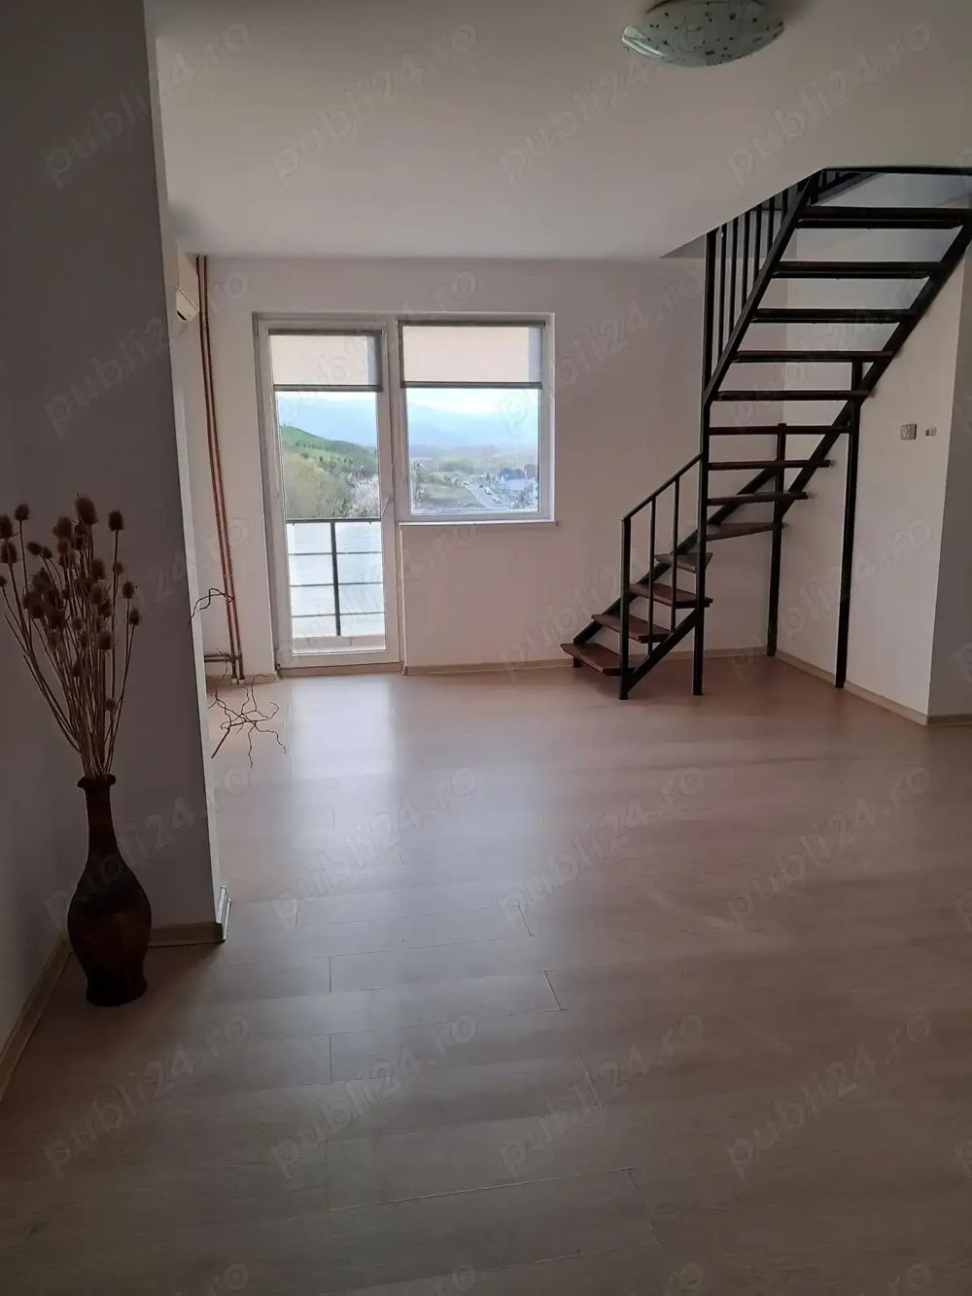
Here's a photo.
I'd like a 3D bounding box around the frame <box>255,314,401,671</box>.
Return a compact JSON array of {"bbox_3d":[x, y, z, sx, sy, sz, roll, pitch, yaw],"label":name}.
[{"bbox_3d":[-0.915,-0.902,6.137,0.798,2.110,0.120,-3,12,-9],"label":"frame"}]

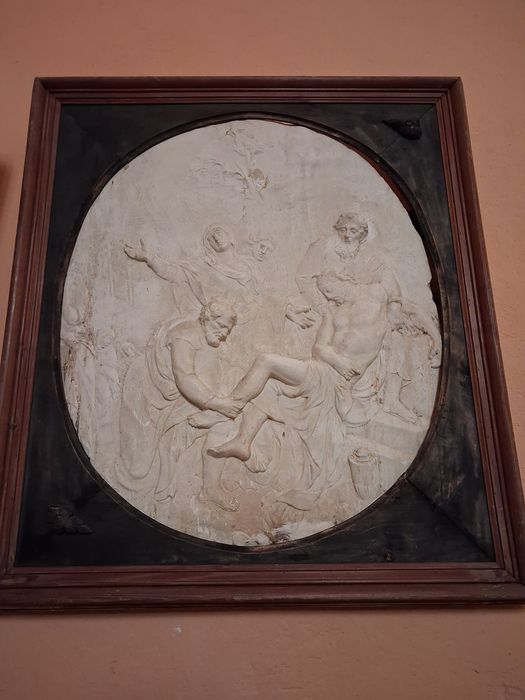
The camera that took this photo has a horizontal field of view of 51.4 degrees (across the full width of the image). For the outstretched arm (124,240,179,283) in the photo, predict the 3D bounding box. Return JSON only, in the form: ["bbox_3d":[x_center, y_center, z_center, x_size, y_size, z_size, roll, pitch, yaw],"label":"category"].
[{"bbox_3d":[-0.228,-0.194,1.158,0.148,0.046,0.040,33,-14,9],"label":"outstretched arm"}]

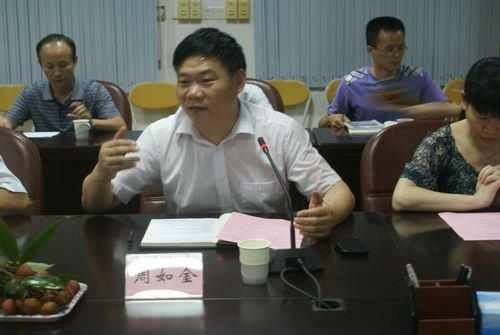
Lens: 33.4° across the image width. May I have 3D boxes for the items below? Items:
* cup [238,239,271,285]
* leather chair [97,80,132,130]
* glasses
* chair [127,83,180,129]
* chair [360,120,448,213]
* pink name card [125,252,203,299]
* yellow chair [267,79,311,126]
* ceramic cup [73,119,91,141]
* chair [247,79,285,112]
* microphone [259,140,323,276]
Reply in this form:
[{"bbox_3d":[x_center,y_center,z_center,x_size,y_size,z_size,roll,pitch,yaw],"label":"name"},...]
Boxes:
[{"bbox_3d":[0.012,0.223,1.942,0.076,0.088,0.076,-1,12,0],"label":"cup"},{"bbox_3d":[-0.922,0.089,4.200,0.620,0.970,0.640,-1,12,0],"label":"leather chair"},{"bbox_3d":[0.694,-0.589,4.168,0.138,0.042,0.135,-10,25,-39],"label":"glasses"},{"bbox_3d":[-0.627,-0.140,5.736,0.460,0.800,0.480,-1,12,0],"label":"chair"},{"bbox_3d":[0.706,0.363,2.769,0.620,0.970,0.640,0,12,3],"label":"chair"},{"bbox_3d":[-0.189,0.238,1.873,0.170,0.091,0.075,-1,12,0],"label":"pink name card"},{"bbox_3d":[0.203,-0.163,5.804,0.460,0.800,0.480,-1,12,0],"label":"yellow chair"},{"bbox_3d":[-0.794,-0.176,3.950,0.084,0.087,0.076,-1,12,0],"label":"ceramic cup"},{"bbox_3d":[-0.123,0.069,4.259,0.620,0.970,0.640,-1,12,0],"label":"chair"},{"bbox_3d":[0.099,0.084,2.079,0.152,0.305,0.190,-2,12,-8],"label":"microphone"}]

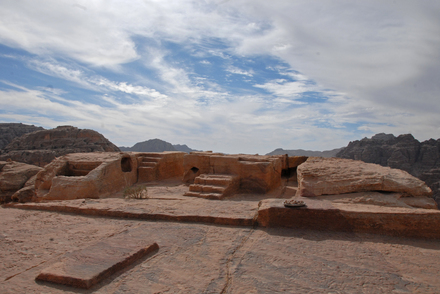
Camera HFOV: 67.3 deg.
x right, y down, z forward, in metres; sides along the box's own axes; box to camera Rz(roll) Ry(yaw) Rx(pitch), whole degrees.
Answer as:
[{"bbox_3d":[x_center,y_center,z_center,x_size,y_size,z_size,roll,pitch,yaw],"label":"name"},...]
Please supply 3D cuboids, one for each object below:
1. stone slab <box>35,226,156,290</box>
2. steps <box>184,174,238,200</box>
[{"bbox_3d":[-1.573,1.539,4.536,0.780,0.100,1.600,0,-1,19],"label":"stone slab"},{"bbox_3d":[-0.274,1.164,9.960,1.200,0.600,1.150,0,-1,24],"label":"steps"}]

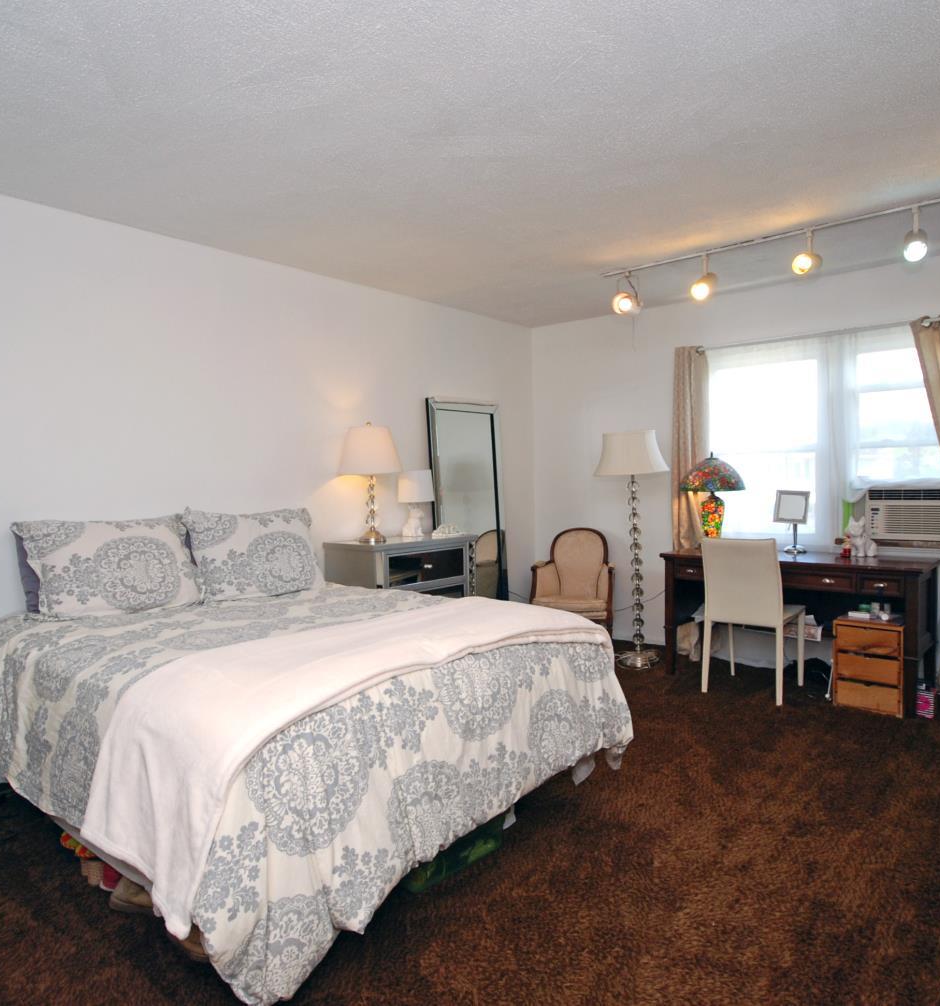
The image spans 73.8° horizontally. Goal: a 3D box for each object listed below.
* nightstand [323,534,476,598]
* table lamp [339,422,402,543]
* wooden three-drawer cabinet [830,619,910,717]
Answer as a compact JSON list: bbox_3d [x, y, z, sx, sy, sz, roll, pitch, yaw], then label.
[{"bbox_3d":[-0.432,0.667,4.231,0.505,0.870,0.920,1,4,42],"label":"nightstand"},{"bbox_3d":[-0.631,-0.133,4.008,0.385,0.765,0.385,-1,3,0],"label":"table lamp"},{"bbox_3d":[2.186,0.854,3.389,0.315,0.463,0.310,1,4,42],"label":"wooden three-drawer cabinet"}]

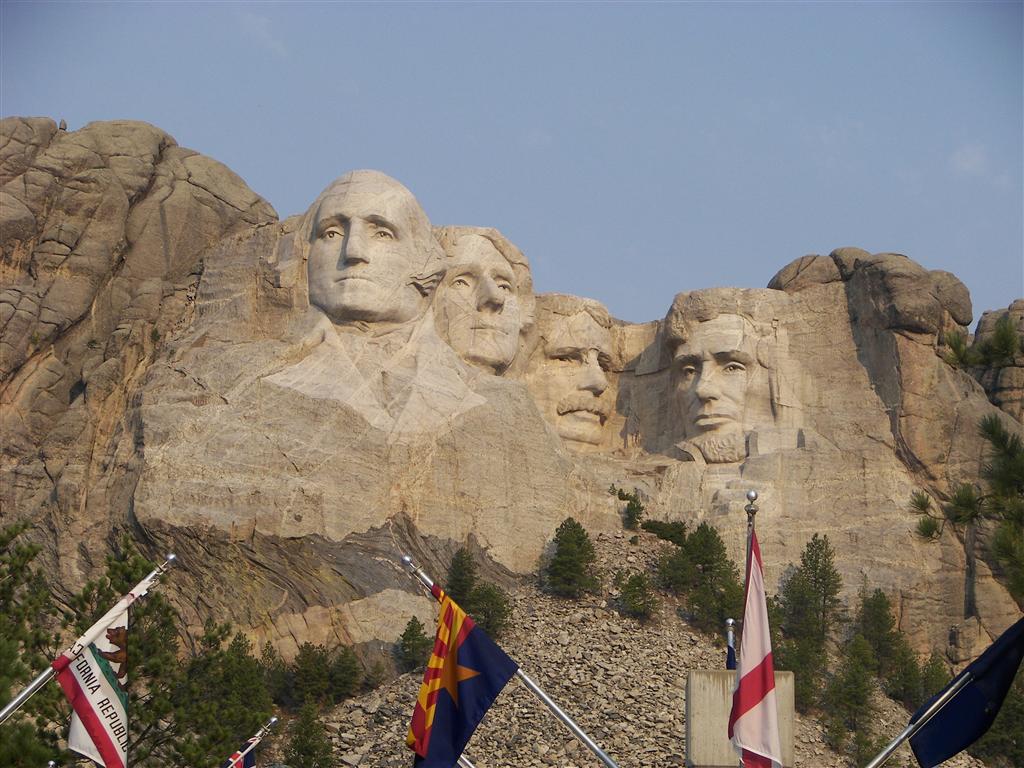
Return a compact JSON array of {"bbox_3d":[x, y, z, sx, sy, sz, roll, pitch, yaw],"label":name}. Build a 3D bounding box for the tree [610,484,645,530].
[{"bbox_3d":[12.830,13.720,453.610,3.600,5.000,3.500,0,-14,0],"label":"tree"}]

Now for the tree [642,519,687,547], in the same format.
[{"bbox_3d":[16.900,16.460,452.390,5.300,3.000,4.200,0,-14,0],"label":"tree"}]

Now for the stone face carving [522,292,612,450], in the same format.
[{"bbox_3d":[6.430,-1.330,472.950,10.500,18.000,9.500,11,-18,-36],"label":"stone face carving"}]

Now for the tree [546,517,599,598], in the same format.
[{"bbox_3d":[6.410,18.680,439.560,5.400,8.700,5.400,0,-14,0],"label":"tree"}]

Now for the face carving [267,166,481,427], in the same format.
[{"bbox_3d":[-15.490,-9.120,456.650,24.000,29.500,17.000,-4,-15,15],"label":"face carving"}]

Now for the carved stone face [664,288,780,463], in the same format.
[{"bbox_3d":[24.200,-0.860,469.380,12.800,19.300,9.500,-4,-15,14],"label":"carved stone face"}]

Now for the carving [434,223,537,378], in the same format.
[{"bbox_3d":[-3.130,-9.510,464.890,11.500,17.000,10.000,8,-16,-27],"label":"carving"}]

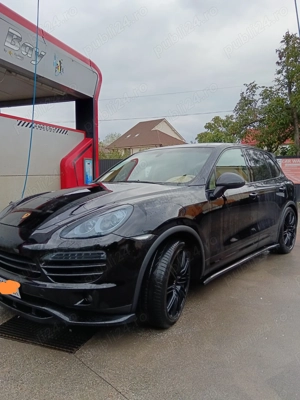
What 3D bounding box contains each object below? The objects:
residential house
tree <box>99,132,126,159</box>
[{"bbox_3d":[1.903,-7.871,45.966,11.760,8.108,11.424,-6,9,-43],"label":"residential house"},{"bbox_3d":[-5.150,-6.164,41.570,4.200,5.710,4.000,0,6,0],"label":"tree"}]

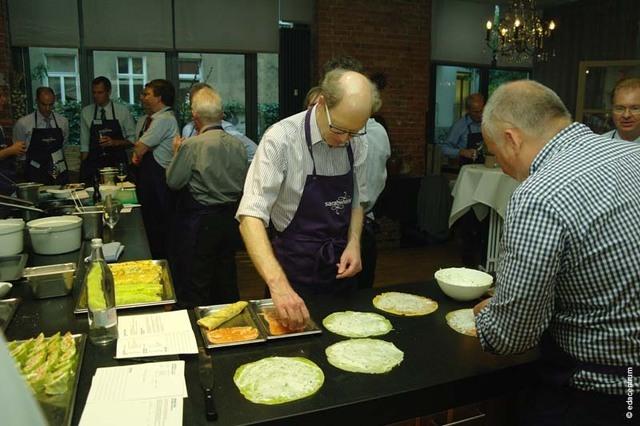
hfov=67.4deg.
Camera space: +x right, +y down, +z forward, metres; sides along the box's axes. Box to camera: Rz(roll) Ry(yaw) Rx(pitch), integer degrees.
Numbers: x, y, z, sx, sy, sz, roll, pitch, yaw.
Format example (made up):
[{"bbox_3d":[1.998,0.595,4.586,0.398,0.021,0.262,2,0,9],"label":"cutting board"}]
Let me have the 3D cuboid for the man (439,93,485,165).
[{"bbox_3d":[1.549,-0.279,5.017,0.580,1.780,0.420,-3,10,-22],"label":"man"}]

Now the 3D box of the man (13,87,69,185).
[{"bbox_3d":[-2.333,-0.155,4.082,0.550,1.750,0.420,-6,11,-35],"label":"man"}]

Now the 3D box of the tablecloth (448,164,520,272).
[{"bbox_3d":[1.734,0.083,4.923,0.820,1.100,0.820,1,9,0],"label":"tablecloth"}]

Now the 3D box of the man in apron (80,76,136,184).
[{"bbox_3d":[-1.780,-0.174,4.078,0.550,1.800,0.420,-2,9,-14],"label":"man in apron"}]

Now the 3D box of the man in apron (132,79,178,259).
[{"bbox_3d":[-1.195,-0.077,3.586,0.420,1.780,0.520,-4,10,-28],"label":"man in apron"}]

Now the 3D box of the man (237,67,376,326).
[{"bbox_3d":[-0.050,0.282,1.819,0.580,1.660,0.530,-3,10,-23],"label":"man"}]

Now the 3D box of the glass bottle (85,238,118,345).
[{"bbox_3d":[-0.605,0.212,1.321,0.083,0.286,0.083,1,9,0],"label":"glass bottle"}]

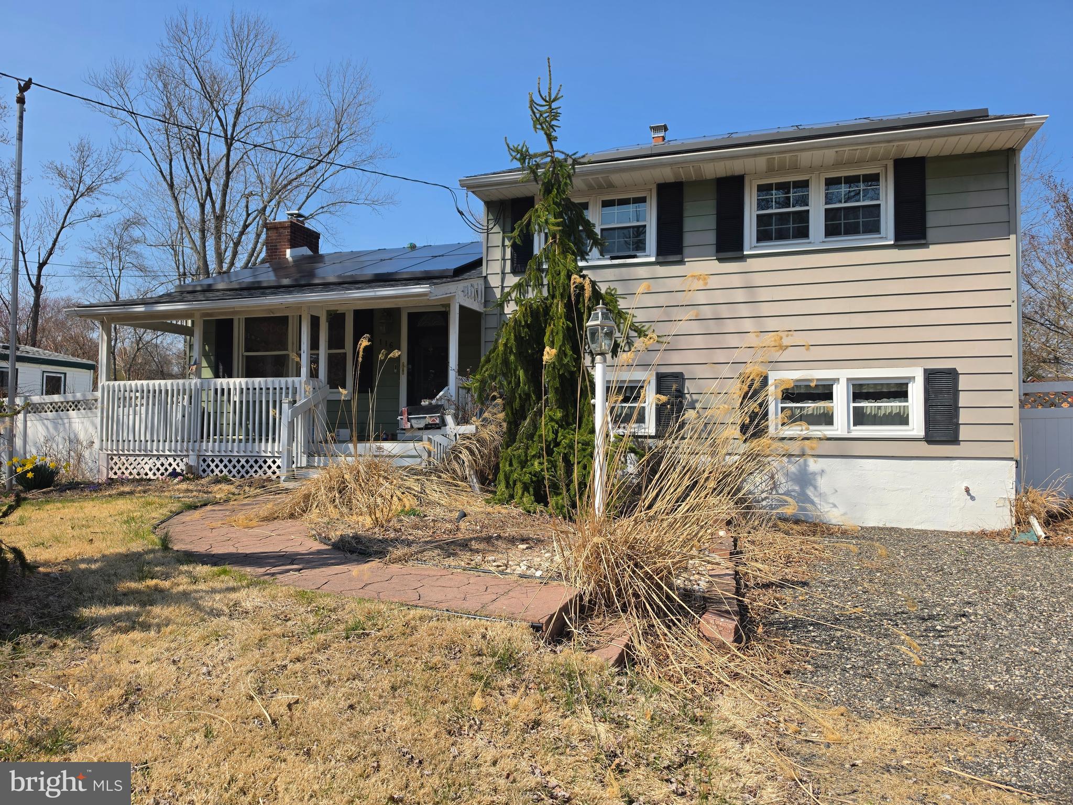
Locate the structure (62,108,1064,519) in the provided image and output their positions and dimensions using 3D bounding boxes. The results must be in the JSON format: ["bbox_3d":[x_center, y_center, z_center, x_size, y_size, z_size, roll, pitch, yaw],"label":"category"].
[{"bbox_3d":[0.484,-1.412,13.561,13.500,6.150,9.200,0,-2,17],"label":"structure"}]

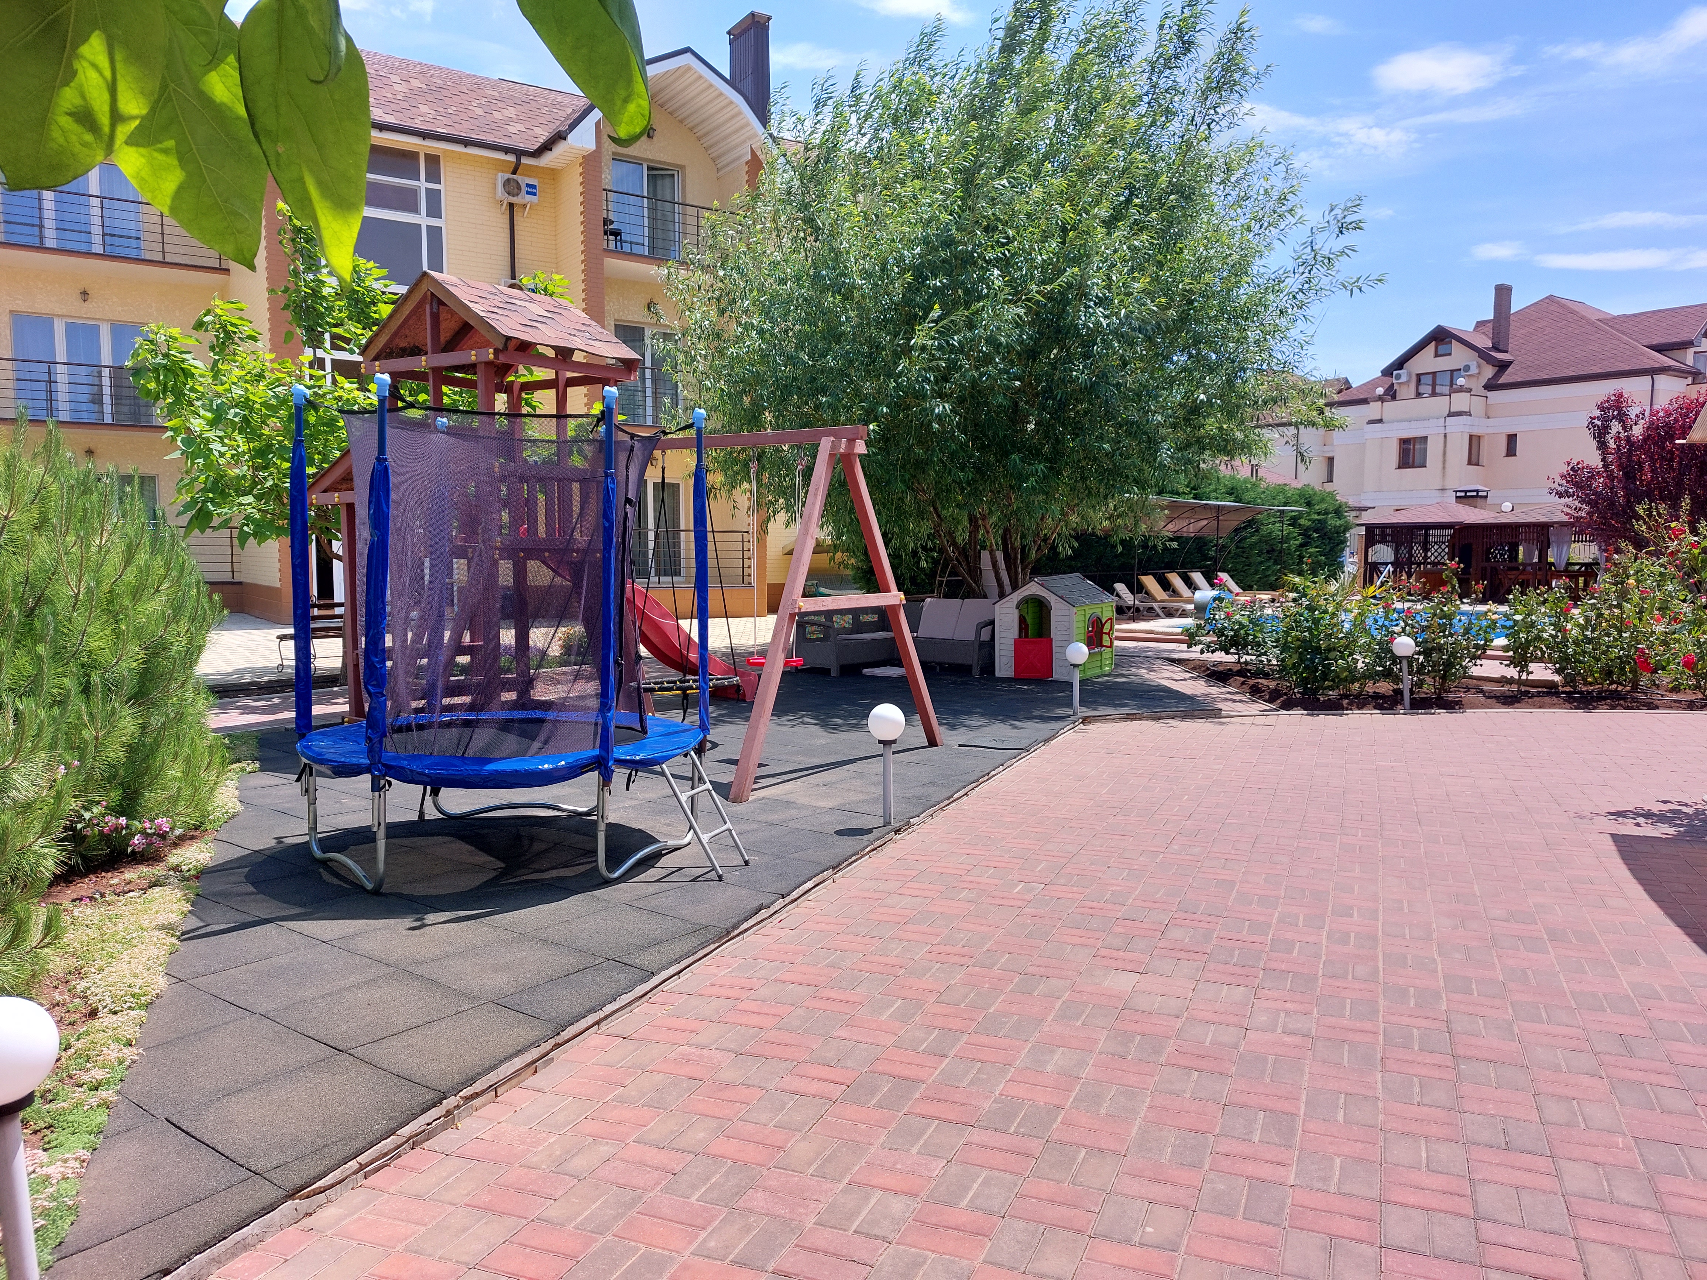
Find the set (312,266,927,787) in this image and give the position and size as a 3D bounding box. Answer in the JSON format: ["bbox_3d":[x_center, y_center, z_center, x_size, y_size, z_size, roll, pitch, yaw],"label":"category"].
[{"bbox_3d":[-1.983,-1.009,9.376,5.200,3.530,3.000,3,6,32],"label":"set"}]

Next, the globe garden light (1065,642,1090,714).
[{"bbox_3d":[1.948,0.332,10.304,0.200,0.655,0.200,0,5,0],"label":"globe garden light"}]

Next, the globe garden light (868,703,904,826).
[{"bbox_3d":[0.183,0.675,6.405,0.200,0.675,0.200,0,5,0],"label":"globe garden light"}]

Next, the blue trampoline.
[{"bbox_3d":[-1.647,-0.067,5.970,2.170,2.250,2.000,0,5,0],"label":"blue trampoline"}]

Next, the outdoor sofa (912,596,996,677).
[{"bbox_3d":[1.130,-0.055,13.900,1.250,0.800,0.700,3,6,37],"label":"outdoor sofa"}]

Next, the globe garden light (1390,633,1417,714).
[{"bbox_3d":[4.865,0.298,10.396,0.200,0.675,0.200,0,5,0],"label":"globe garden light"}]

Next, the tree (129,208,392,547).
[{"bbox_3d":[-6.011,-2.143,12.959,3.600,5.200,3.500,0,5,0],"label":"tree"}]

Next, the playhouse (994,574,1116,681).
[{"bbox_3d":[2.259,-0.148,13.189,0.970,1.100,1.170,3,6,31],"label":"playhouse"}]

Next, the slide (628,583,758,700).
[{"bbox_3d":[-1.851,-0.103,10.932,0.550,1.450,2.100,4,7,40],"label":"slide"}]

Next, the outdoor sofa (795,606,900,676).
[{"bbox_3d":[-0.030,-0.059,14.019,1.250,0.800,0.700,-5,7,-44],"label":"outdoor sofa"}]

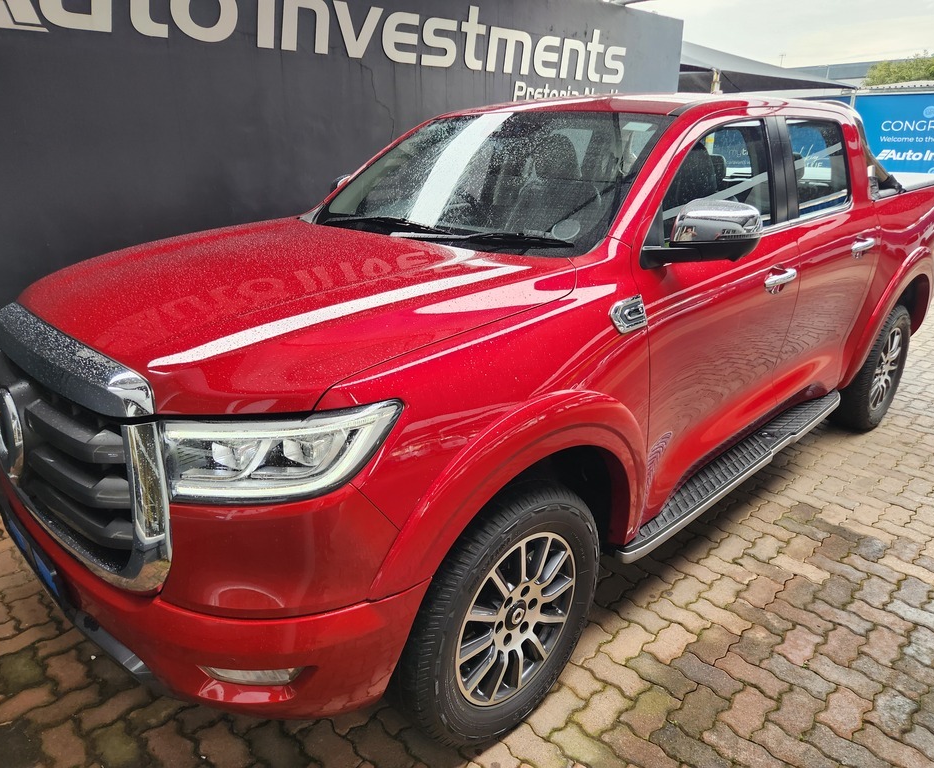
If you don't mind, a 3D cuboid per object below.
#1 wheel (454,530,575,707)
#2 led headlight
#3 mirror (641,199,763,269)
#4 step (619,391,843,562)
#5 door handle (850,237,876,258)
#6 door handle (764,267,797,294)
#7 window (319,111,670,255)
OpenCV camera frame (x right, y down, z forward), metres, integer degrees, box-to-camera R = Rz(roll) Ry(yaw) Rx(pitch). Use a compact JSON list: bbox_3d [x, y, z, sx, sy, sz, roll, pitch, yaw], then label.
[{"bbox_3d":[0.082,0.619,1.922,0.200,0.490,0.490,19,26,41],"label":"wheel"},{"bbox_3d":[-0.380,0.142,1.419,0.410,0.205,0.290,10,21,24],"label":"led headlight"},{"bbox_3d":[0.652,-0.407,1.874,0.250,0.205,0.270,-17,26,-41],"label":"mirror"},{"bbox_3d":[1.181,0.333,2.921,2.000,0.085,0.190,-17,26,-41],"label":"step"},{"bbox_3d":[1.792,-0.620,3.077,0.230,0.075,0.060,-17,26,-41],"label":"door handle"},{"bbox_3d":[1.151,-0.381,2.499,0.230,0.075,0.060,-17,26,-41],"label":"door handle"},{"bbox_3d":[0.045,-0.820,2.559,1.420,0.140,0.780,19,61,42],"label":"window"}]

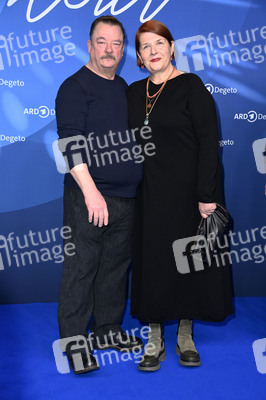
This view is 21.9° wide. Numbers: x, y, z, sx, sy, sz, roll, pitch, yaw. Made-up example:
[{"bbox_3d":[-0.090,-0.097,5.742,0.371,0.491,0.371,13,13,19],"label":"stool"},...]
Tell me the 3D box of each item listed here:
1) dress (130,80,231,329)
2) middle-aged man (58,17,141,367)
[{"bbox_3d":[0.230,-0.020,3.430,0.540,1.185,0.380,3,8,10],"label":"dress"},{"bbox_3d":[-0.154,-0.034,3.449,0.520,1.720,0.430,-2,9,-22],"label":"middle-aged man"}]

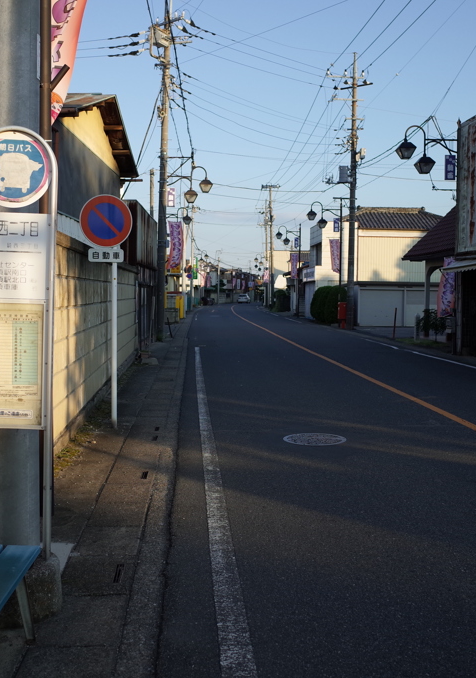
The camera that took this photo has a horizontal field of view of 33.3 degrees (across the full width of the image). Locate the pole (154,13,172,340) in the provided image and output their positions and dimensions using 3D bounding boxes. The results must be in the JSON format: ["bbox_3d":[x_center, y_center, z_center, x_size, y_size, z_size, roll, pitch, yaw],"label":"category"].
[{"bbox_3d":[-2.499,-5.384,26.700,0.330,11.000,0.330,1,3,-4],"label":"pole"}]

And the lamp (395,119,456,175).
[{"bbox_3d":[4.970,-4.984,20.965,1.680,1.260,0.550,0,3,-4],"label":"lamp"}]

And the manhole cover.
[{"bbox_3d":[0.832,1.103,8.606,0.680,0.030,0.680,0,3,-4],"label":"manhole cover"}]

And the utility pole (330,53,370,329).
[{"bbox_3d":[5.080,-6.521,35.453,1.750,12.350,0.700,0,3,-4],"label":"utility pole"}]

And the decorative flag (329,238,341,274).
[{"bbox_3d":[4.651,-3.966,38.072,0.520,1.600,0.060,0,3,-4],"label":"decorative flag"}]

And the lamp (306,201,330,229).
[{"bbox_3d":[3.800,-5.889,37.801,1.080,1.270,0.520,0,3,-4],"label":"lamp"}]

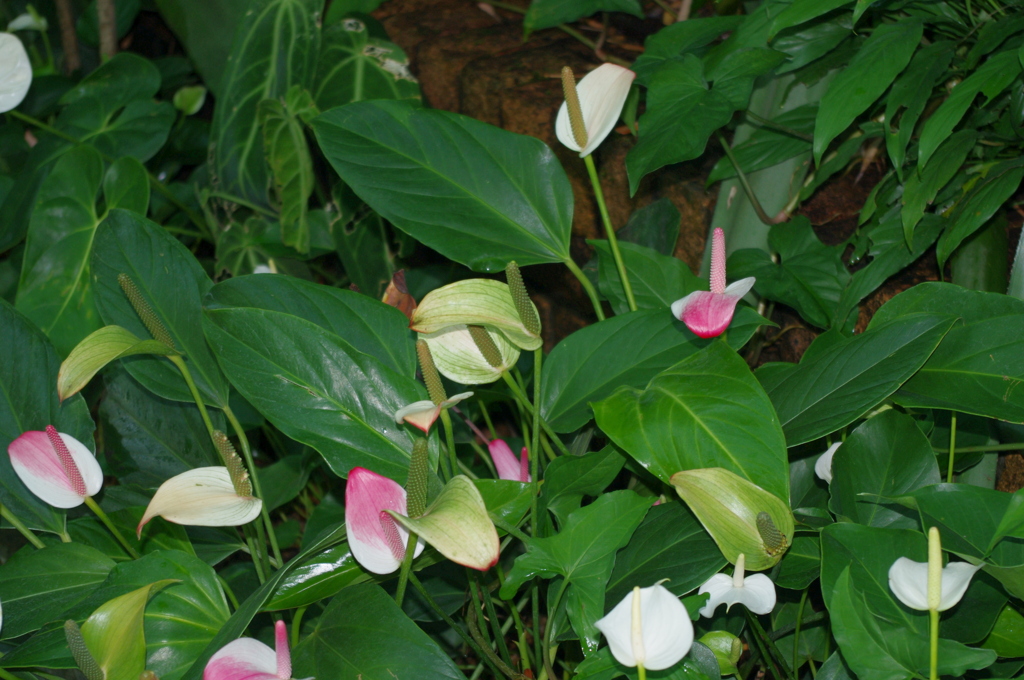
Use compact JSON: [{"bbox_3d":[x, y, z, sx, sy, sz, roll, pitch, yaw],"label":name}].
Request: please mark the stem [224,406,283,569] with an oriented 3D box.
[{"bbox_3d":[-0.249,0.142,2.250,0.020,0.178,0.020,-17,19,8],"label":"stem"}]

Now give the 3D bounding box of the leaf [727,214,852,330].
[{"bbox_3d":[0.306,-0.072,2.500,0.125,0.040,0.144,-25,67,-8],"label":"leaf"}]

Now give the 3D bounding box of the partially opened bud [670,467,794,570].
[{"bbox_3d":[0.166,0.134,1.750,0.108,0.040,0.060,36,77,17],"label":"partially opened bud"}]

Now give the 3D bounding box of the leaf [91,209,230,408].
[{"bbox_3d":[-0.339,-0.030,2.280,0.125,0.045,0.232,-28,79,-23],"label":"leaf"}]

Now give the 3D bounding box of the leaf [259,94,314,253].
[{"bbox_3d":[-0.247,-0.182,2.550,0.065,0.185,0.050,-4,27,-8],"label":"leaf"}]

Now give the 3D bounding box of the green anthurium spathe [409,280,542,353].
[{"bbox_3d":[-0.028,-0.020,1.830,0.102,0.055,0.065,8,27,16],"label":"green anthurium spathe"}]

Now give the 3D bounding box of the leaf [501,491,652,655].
[{"bbox_3d":[0.077,0.199,2.120,0.115,0.045,0.150,35,72,21],"label":"leaf"}]

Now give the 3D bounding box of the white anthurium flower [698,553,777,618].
[{"bbox_3d":[0.199,0.217,2.060,0.070,0.050,0.055,0,27,0],"label":"white anthurium flower"}]

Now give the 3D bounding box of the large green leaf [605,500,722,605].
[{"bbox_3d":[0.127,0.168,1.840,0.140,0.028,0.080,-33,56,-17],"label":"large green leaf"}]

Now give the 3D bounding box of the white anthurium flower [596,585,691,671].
[{"bbox_3d":[0.098,0.211,1.720,0.074,0.068,0.040,0,26,0],"label":"white anthurium flower"}]

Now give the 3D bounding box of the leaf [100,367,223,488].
[{"bbox_3d":[-0.293,0.078,1.960,0.160,0.030,0.100,41,61,19],"label":"leaf"}]

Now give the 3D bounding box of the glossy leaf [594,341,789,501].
[{"bbox_3d":[0.188,0.102,2.120,0.135,0.050,0.190,-32,66,-20],"label":"glossy leaf"}]

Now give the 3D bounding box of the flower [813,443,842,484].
[{"bbox_3d":[0.269,0.102,1.920,0.052,0.048,0.032,8,27,17],"label":"flower"}]

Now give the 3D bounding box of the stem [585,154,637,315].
[{"bbox_3d":[0.083,-0.090,1.970,0.007,0.145,0.007,-16,16,5],"label":"stem"}]

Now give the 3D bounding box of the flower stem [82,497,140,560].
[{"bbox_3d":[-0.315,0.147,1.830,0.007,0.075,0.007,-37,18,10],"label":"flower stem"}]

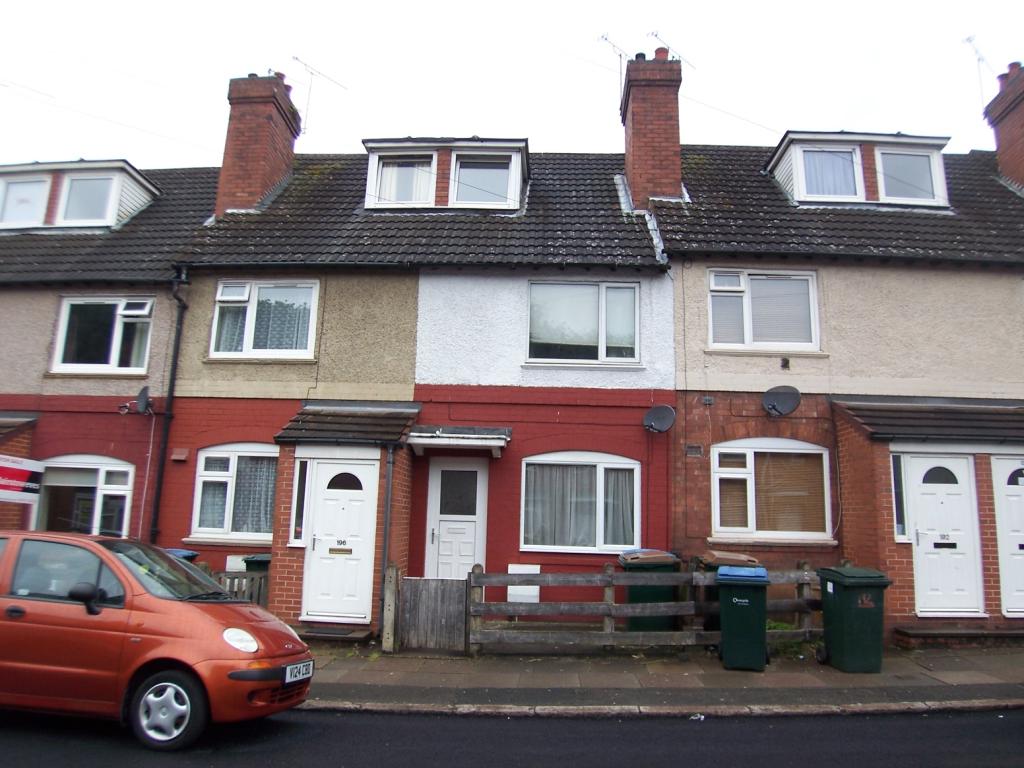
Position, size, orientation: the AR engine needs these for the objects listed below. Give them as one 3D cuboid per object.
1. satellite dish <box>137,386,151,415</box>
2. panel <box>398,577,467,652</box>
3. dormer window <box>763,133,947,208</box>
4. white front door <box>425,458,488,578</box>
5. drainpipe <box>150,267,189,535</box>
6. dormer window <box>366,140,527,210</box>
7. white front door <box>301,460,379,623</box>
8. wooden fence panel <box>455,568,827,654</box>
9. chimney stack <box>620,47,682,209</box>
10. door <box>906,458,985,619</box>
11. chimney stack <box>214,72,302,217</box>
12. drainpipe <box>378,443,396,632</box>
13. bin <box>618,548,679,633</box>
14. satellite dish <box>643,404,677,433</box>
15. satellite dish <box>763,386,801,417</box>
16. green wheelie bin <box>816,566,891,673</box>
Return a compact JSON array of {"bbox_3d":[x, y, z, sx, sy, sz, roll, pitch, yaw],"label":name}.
[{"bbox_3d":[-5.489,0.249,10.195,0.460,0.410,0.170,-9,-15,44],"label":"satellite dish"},{"bbox_3d":[-0.932,2.740,8.089,0.800,0.880,0.060,1,-10,3],"label":"panel"},{"bbox_3d":[6.098,-3.549,12.091,2.820,1.280,1.350,1,-10,3],"label":"dormer window"},{"bbox_3d":[-0.804,2.144,9.869,0.880,2.120,0.080,1,-10,3],"label":"white front door"},{"bbox_3d":[-5.222,0.728,10.199,0.200,5.200,0.240,1,-10,3],"label":"drainpipe"},{"bbox_3d":[-1.174,-3.560,12.272,2.860,1.380,1.100,1,-10,3],"label":"dormer window"},{"bbox_3d":[-2.216,2.018,8.805,0.930,2.070,0.080,1,-10,3],"label":"white front door"},{"bbox_3d":[1.591,2.583,7.841,4.350,1.080,0.120,0,-10,3],"label":"wooden fence panel"},{"bbox_3d":[2.534,-4.397,12.352,0.930,3.200,1.250,1,-10,3],"label":"chimney stack"},{"bbox_3d":[5.530,1.916,8.678,0.910,2.050,0.080,1,-10,3],"label":"door"},{"bbox_3d":[-4.739,-4.294,12.744,0.920,3.000,1.250,1,-10,3],"label":"chimney stack"},{"bbox_3d":[-1.616,1.990,8.691,0.075,2.400,0.085,1,-10,3],"label":"drainpipe"},{"bbox_3d":[1.726,2.660,8.585,0.720,1.070,0.580,5,-11,-16],"label":"bin"},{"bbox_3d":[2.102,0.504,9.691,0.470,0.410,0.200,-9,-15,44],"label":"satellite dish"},{"bbox_3d":[3.826,0.248,9.632,0.370,0.440,0.510,10,-13,-38],"label":"satellite dish"},{"bbox_3d":[3.721,2.590,7.465,0.570,1.070,0.720,1,-10,3],"label":"green wheelie bin"}]

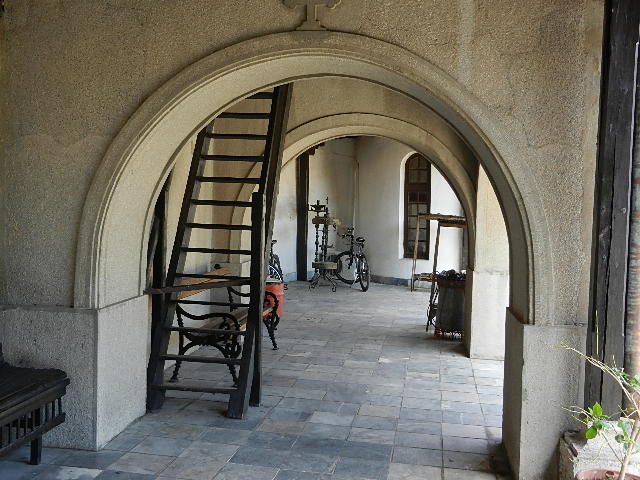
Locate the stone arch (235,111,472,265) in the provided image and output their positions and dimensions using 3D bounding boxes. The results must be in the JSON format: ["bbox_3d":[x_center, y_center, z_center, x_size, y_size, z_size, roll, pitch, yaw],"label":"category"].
[{"bbox_3d":[0.414,-0.502,7.466,2.625,1.565,0.658,1,3,9],"label":"stone arch"}]

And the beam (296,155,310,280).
[{"bbox_3d":[-0.309,-0.538,14.055,0.180,2.712,0.140,-1,3,-36],"label":"beam"}]

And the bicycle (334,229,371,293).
[{"bbox_3d":[0.653,0.359,12.863,0.500,1.060,1.680,0,3,-12],"label":"bicycle"}]

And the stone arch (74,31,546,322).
[{"bbox_3d":[-0.044,-0.377,4.315,2.738,1.601,0.757,1,3,9],"label":"stone arch"}]

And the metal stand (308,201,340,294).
[{"bbox_3d":[0.089,0.062,12.837,0.560,1.640,0.520,1,3,9],"label":"metal stand"}]

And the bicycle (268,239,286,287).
[{"bbox_3d":[-0.904,0.395,12.047,0.550,1.020,1.680,-1,3,-29],"label":"bicycle"}]

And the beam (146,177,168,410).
[{"bbox_3d":[-1.220,0.373,5.267,0.130,1.699,0.120,1,3,9],"label":"beam"}]

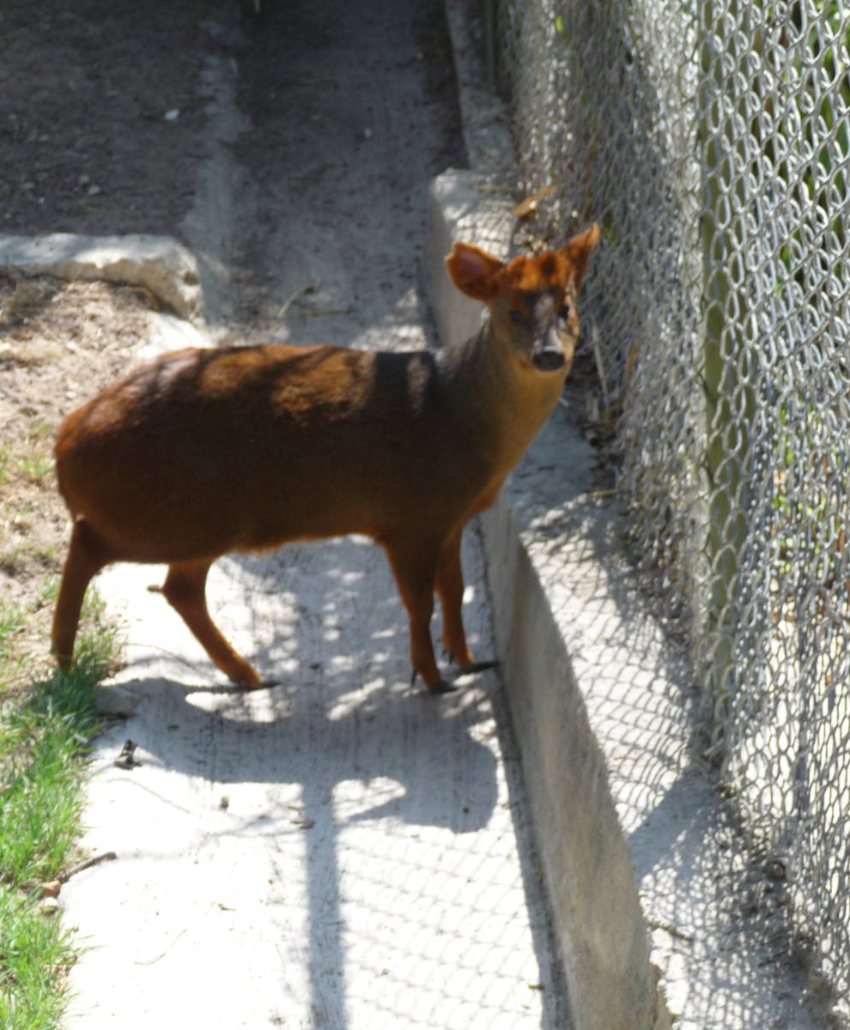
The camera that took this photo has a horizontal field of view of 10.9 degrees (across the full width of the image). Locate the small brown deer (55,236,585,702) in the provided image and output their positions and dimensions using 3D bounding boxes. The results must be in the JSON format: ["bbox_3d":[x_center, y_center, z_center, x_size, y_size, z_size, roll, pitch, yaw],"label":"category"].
[{"bbox_3d":[-0.110,-0.067,5.237,0.640,0.545,0.240,-1,14,8],"label":"small brown deer"}]

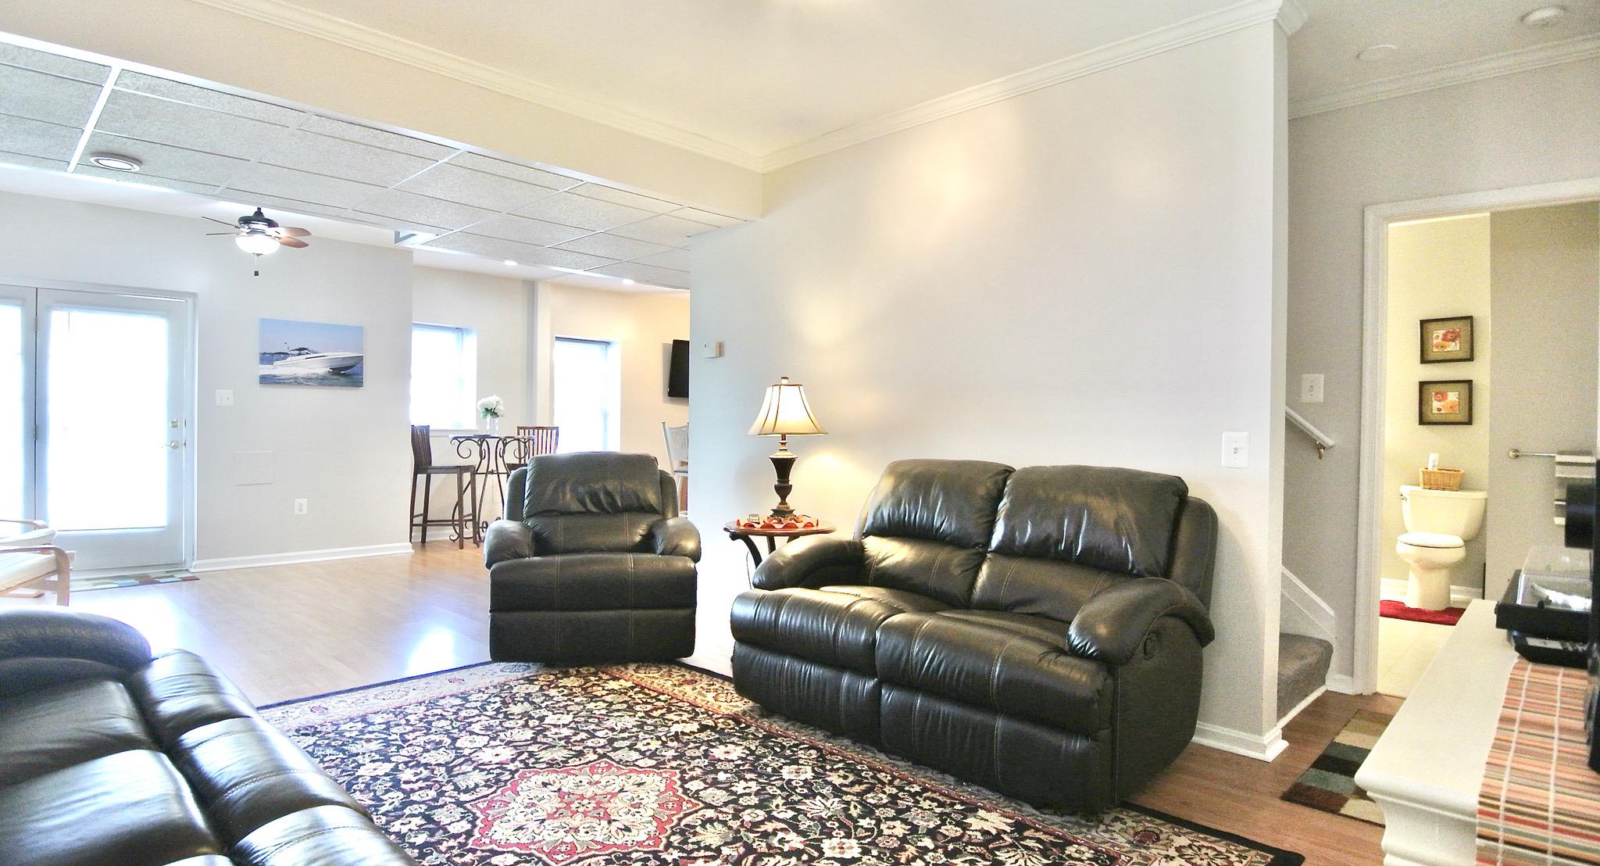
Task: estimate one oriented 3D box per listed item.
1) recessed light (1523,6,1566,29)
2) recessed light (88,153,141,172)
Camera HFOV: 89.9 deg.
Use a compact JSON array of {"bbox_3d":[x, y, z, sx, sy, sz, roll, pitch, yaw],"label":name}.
[{"bbox_3d":[2.689,-1.502,2.894,0.122,0.024,0.122,2,2,44],"label":"recessed light"},{"bbox_3d":[-3.062,-1.211,3.587,0.184,0.027,0.184,2,2,44],"label":"recessed light"}]

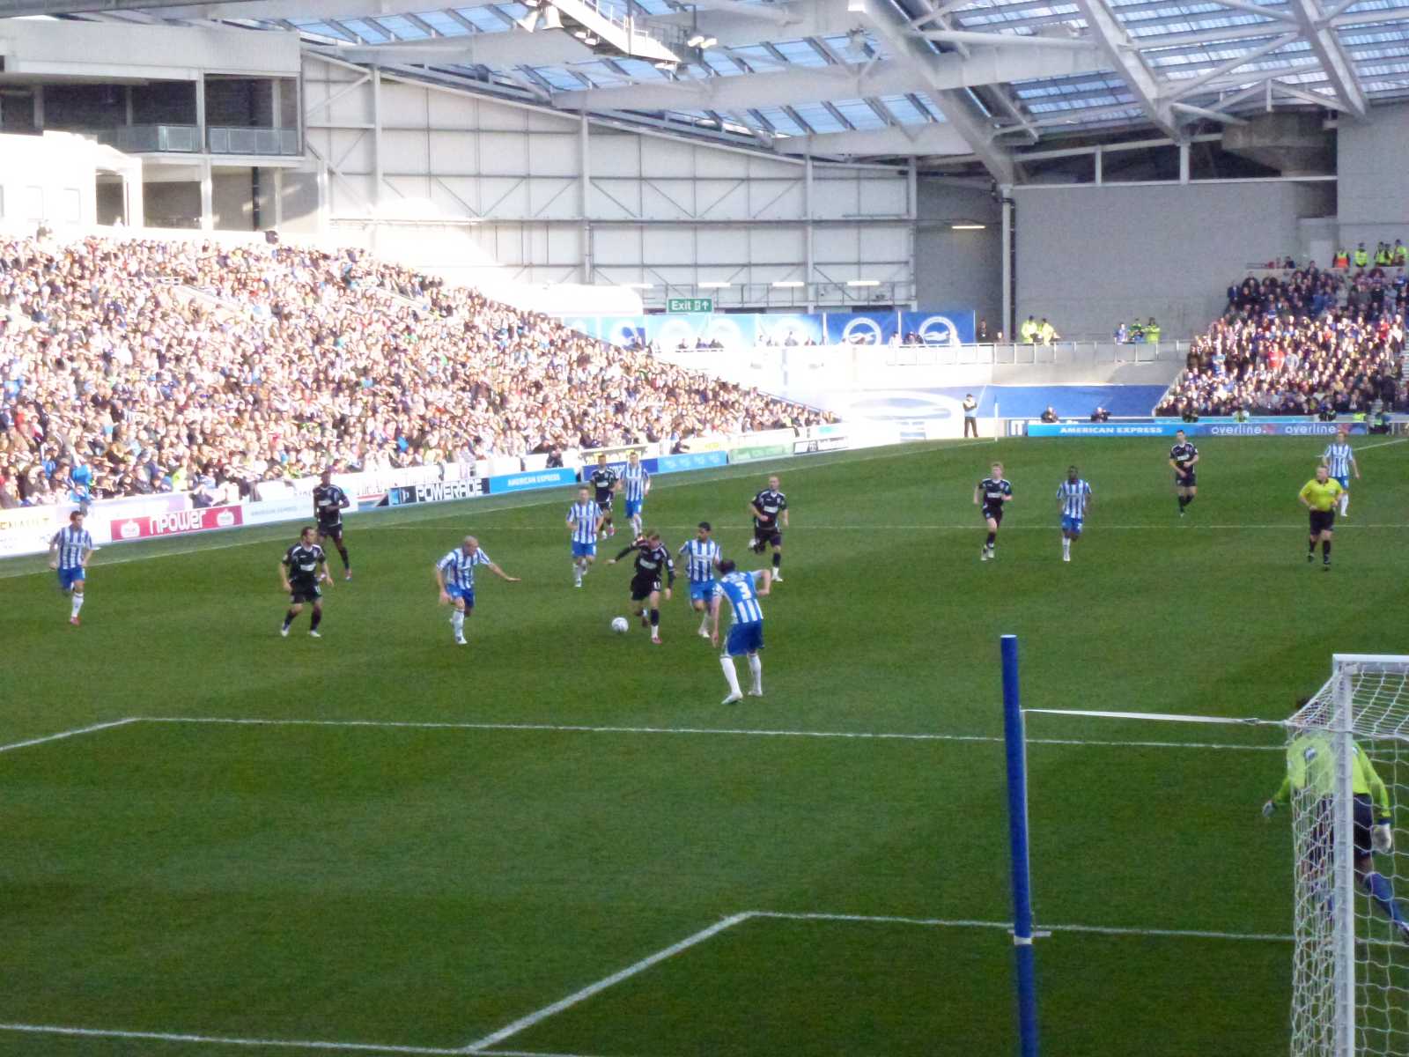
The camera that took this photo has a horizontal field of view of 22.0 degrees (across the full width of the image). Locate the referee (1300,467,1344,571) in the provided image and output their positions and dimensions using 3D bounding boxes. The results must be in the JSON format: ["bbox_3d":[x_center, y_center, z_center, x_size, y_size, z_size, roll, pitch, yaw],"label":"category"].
[{"bbox_3d":[10.616,-0.185,62.333,0.750,1.790,0.620,0,3,-2],"label":"referee"}]

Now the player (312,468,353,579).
[{"bbox_3d":[-6.568,-0.065,63.954,0.650,1.907,0.650,1,4,30],"label":"player"}]

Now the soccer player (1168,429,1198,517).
[{"bbox_3d":[10.512,-1.216,79.476,0.630,1.898,0.600,0,4,18],"label":"soccer player"}]

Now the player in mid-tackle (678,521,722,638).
[{"bbox_3d":[-0.062,0.719,50.901,0.620,1.624,0.750,0,3,12],"label":"player in mid-tackle"}]

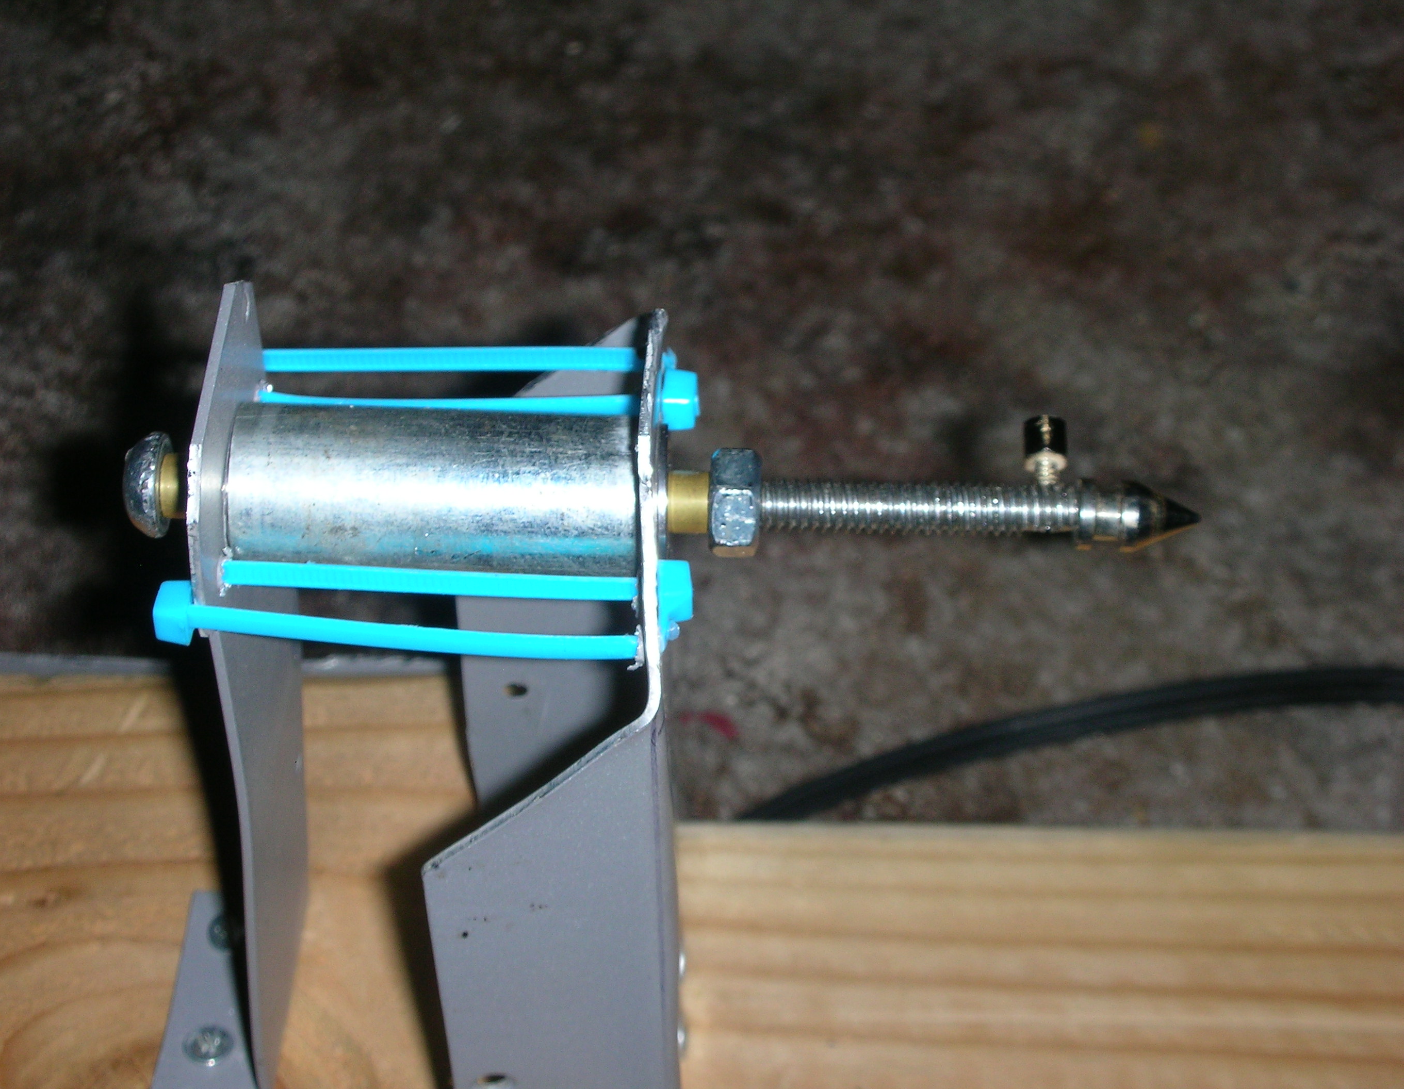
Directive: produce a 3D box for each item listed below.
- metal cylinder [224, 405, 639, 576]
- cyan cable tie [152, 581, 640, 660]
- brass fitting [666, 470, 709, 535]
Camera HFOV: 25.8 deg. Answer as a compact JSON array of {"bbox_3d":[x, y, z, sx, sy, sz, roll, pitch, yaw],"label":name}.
[{"bbox_3d":[-0.029,-0.005,0.336,0.045,0.018,0.018,2,0,-1],"label":"metal cylinder"},{"bbox_3d":[-0.031,0.008,0.317,0.051,0.005,0.005,3,37,0],"label":"cyan cable tie"},{"bbox_3d":[-0.002,-0.005,0.336,0.005,0.007,0.007,2,0,-1],"label":"brass fitting"}]

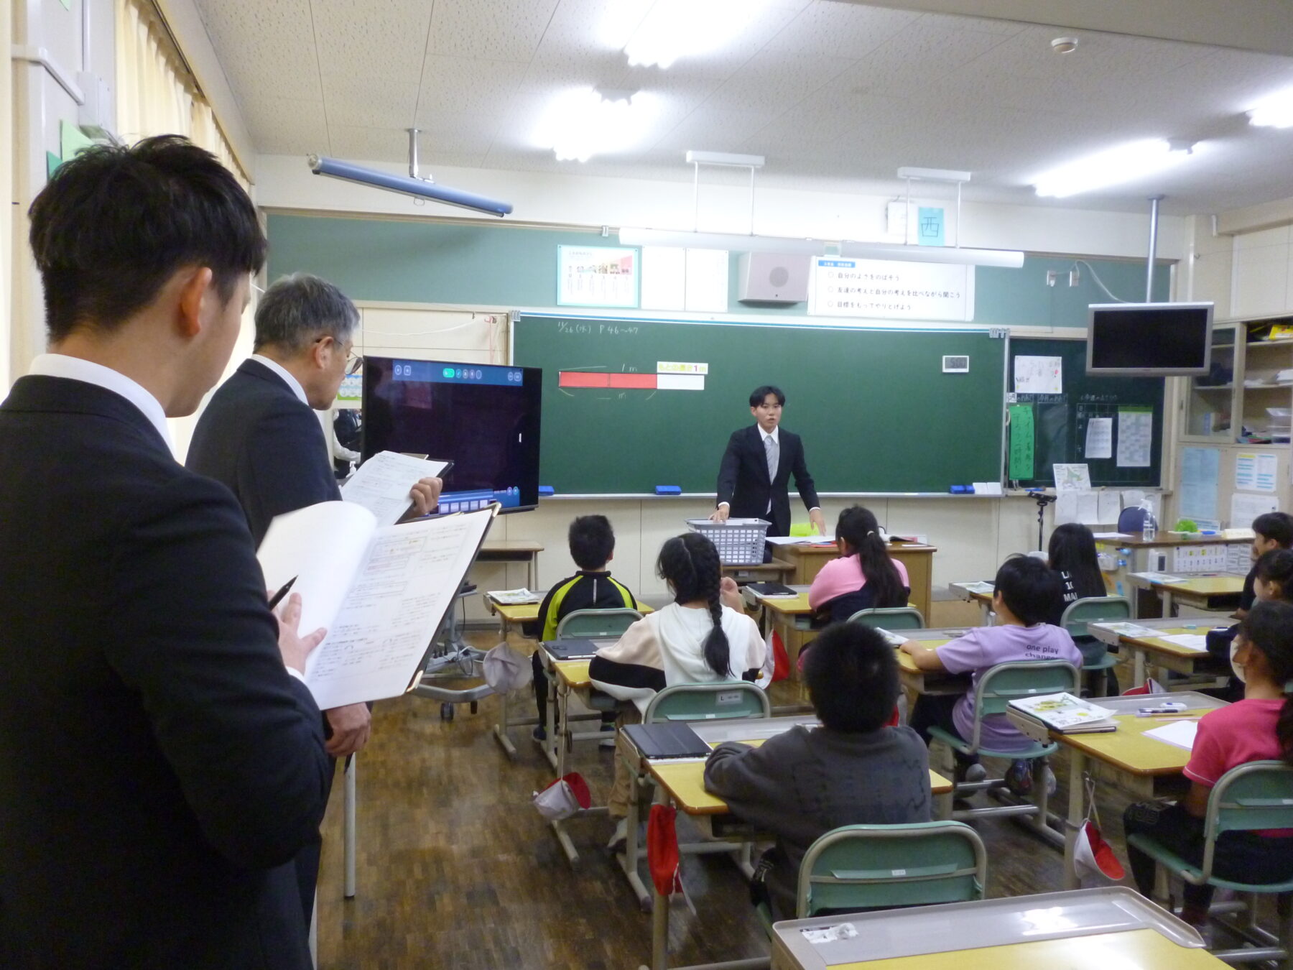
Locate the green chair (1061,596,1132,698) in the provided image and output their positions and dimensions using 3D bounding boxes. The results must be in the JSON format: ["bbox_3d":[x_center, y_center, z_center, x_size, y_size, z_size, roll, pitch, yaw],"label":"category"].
[{"bbox_3d":[1.916,0.787,4.758,0.370,0.645,0.430,0,4,-15],"label":"green chair"}]

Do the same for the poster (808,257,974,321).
[{"bbox_3d":[1.750,-1.378,7.396,1.270,0.400,0.020,0,4,-13],"label":"poster"}]

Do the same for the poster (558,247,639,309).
[{"bbox_3d":[-0.310,-1.371,6.900,0.550,0.390,0.010,0,5,-15],"label":"poster"}]

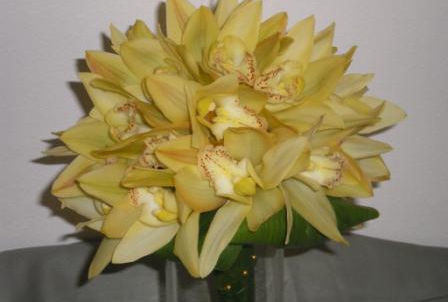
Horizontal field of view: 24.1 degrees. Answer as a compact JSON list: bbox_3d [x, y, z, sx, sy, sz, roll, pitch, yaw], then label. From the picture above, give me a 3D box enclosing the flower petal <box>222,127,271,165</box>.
[{"bbox_3d":[0.019,-0.002,0.799,0.036,0.039,0.017,-10,39,3],"label":"flower petal"}]

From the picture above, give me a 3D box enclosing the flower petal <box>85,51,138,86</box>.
[{"bbox_3d":[-0.090,-0.065,0.879,0.061,0.023,0.011,31,1,21],"label":"flower petal"}]

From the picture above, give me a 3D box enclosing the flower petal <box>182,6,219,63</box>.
[{"bbox_3d":[-0.015,-0.079,0.750,0.026,0.051,0.012,-3,-11,5],"label":"flower petal"}]

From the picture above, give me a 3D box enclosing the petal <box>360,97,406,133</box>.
[{"bbox_3d":[0.127,-0.029,0.850,0.049,0.026,0.011,-1,-12,-24],"label":"petal"}]

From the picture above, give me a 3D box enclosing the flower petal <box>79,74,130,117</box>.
[{"bbox_3d":[-0.089,-0.041,0.773,0.046,0.024,0.012,45,4,21],"label":"flower petal"}]

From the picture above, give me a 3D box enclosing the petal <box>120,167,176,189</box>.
[{"bbox_3d":[-0.055,0.020,0.775,0.043,0.017,0.012,0,-33,-27],"label":"petal"}]

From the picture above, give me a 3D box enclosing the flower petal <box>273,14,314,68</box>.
[{"bbox_3d":[0.056,-0.082,0.805,0.024,0.050,0.011,31,-24,-1],"label":"flower petal"}]

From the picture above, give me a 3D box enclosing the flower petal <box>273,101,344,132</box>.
[{"bbox_3d":[0.060,-0.022,0.731,0.054,0.022,0.012,8,-28,-19],"label":"flower petal"}]

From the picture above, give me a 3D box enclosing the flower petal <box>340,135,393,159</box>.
[{"bbox_3d":[0.112,-0.004,0.825,0.047,0.017,0.010,6,-14,-25],"label":"flower petal"}]

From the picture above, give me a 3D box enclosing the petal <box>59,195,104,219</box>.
[{"bbox_3d":[-0.112,0.045,0.838,0.043,0.018,0.011,15,16,20],"label":"petal"}]

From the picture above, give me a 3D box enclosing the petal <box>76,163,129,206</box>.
[{"bbox_3d":[-0.083,0.025,0.736,0.043,0.029,0.012,8,-3,16],"label":"petal"}]

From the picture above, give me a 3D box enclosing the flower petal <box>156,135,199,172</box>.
[{"bbox_3d":[-0.029,0.002,0.700,0.035,0.025,0.012,9,-19,-27],"label":"flower petal"}]

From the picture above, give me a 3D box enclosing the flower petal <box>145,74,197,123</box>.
[{"bbox_3d":[-0.041,-0.043,0.823,0.052,0.034,0.016,35,-1,-6],"label":"flower petal"}]

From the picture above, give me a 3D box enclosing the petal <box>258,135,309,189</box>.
[{"bbox_3d":[0.044,0.008,0.757,0.024,0.043,0.014,35,21,-13],"label":"petal"}]

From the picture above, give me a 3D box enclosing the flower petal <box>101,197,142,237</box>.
[{"bbox_3d":[-0.077,0.050,0.785,0.032,0.024,0.012,-42,-3,0],"label":"flower petal"}]

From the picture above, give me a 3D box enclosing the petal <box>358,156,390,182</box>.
[{"bbox_3d":[0.116,0.013,0.828,0.034,0.023,0.010,8,3,-26],"label":"petal"}]

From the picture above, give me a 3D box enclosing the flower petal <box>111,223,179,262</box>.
[{"bbox_3d":[-0.062,0.074,0.841,0.063,0.025,0.012,-30,-4,-2],"label":"flower petal"}]

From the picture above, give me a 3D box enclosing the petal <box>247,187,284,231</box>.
[{"bbox_3d":[0.033,0.043,0.833,0.028,0.042,0.012,20,7,-9],"label":"petal"}]

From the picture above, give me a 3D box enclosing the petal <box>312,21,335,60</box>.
[{"bbox_3d":[0.080,-0.088,0.885,0.023,0.049,0.011,34,-25,-8],"label":"petal"}]

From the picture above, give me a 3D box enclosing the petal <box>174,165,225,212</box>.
[{"bbox_3d":[-0.017,0.029,0.757,0.034,0.030,0.015,-42,6,-26],"label":"petal"}]

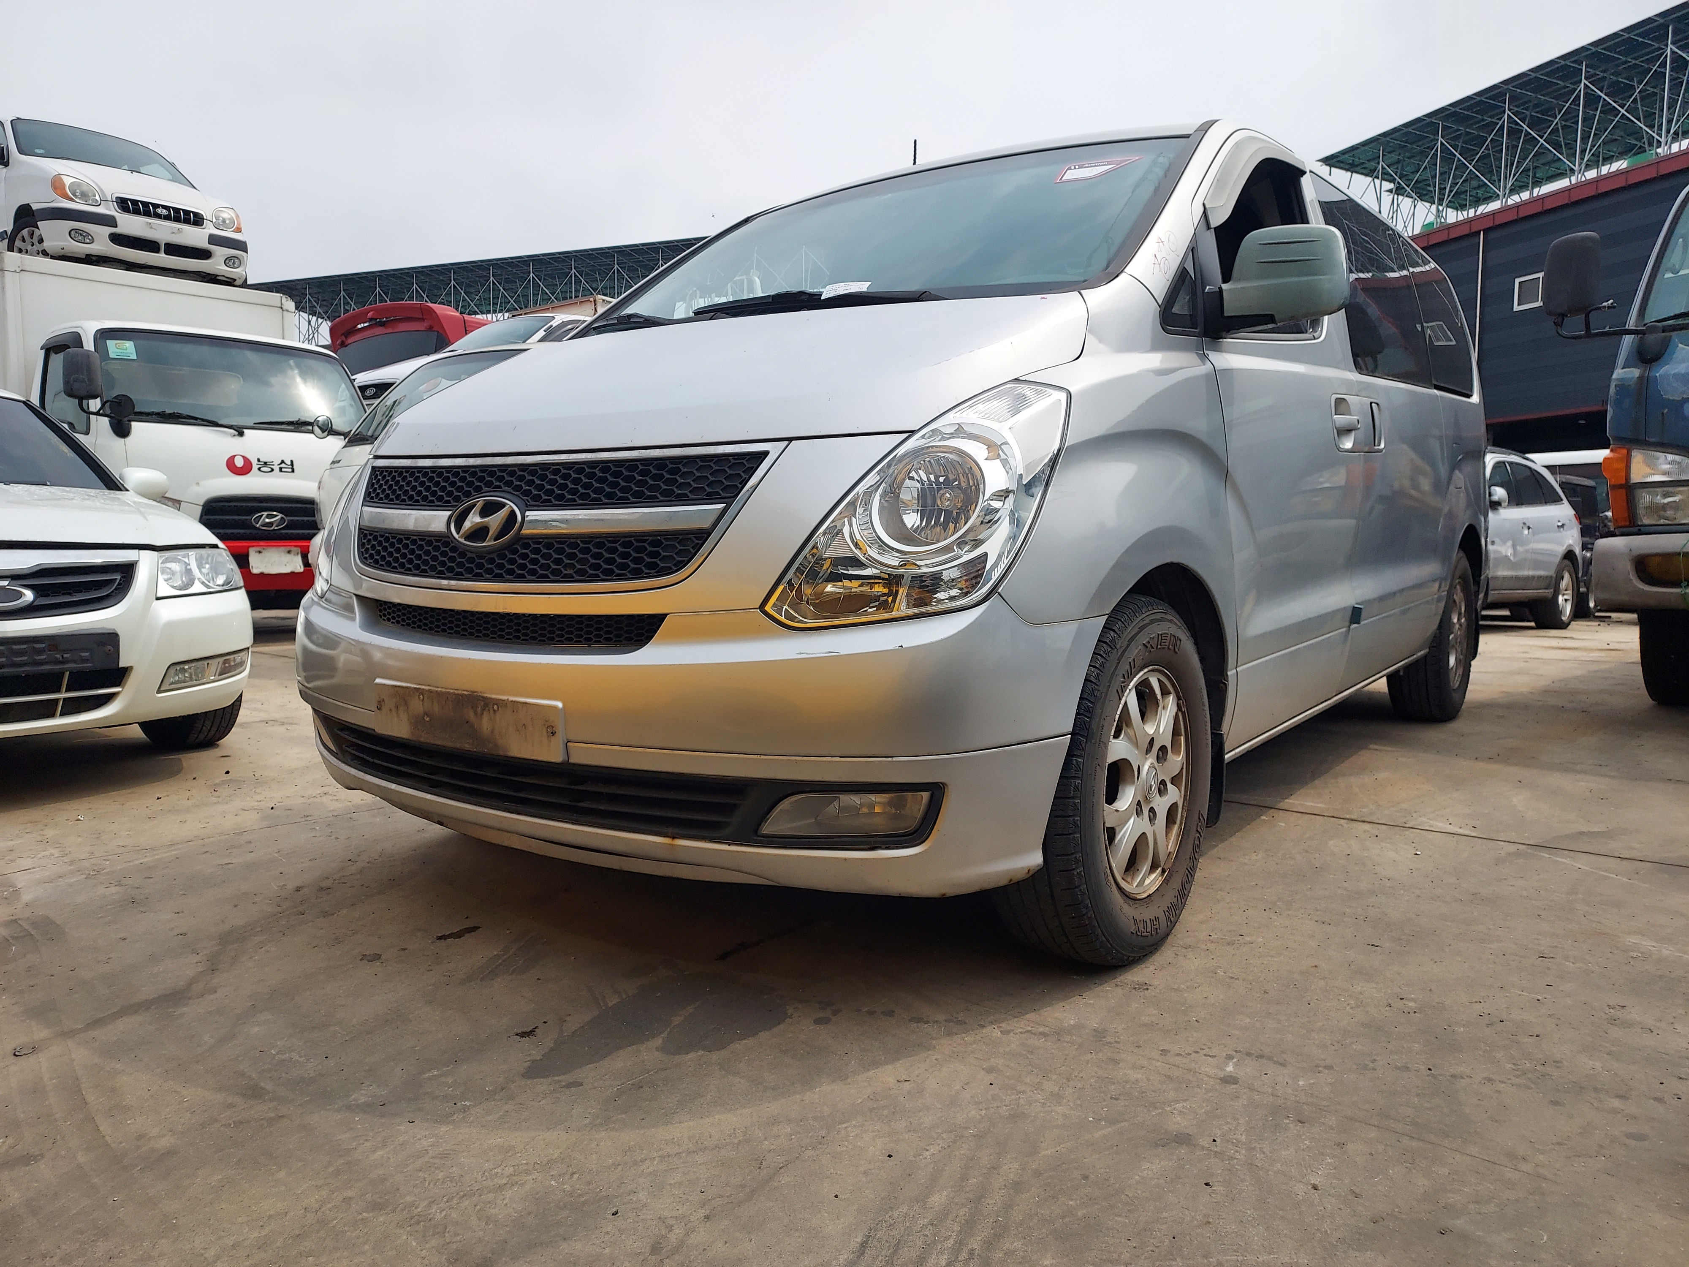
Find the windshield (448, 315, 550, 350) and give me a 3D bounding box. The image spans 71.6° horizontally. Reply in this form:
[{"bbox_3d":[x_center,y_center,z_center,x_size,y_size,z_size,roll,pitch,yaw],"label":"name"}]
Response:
[{"bbox_3d":[-3.720,-3.183,12.599,1.450,0.102,0.819,4,43,40],"label":"windshield"}]

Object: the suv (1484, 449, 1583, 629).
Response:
[{"bbox_3d":[6.027,-0.921,12.025,4.780,1.760,1.900,-5,7,-40],"label":"suv"}]

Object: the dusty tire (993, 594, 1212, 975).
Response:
[{"bbox_3d":[0.518,0.283,2.318,0.225,0.700,0.700,4,7,34],"label":"dusty tire"}]

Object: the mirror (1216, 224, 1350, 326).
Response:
[{"bbox_3d":[0.886,-0.709,2.352,0.250,0.200,0.160,4,7,37],"label":"mirror"}]

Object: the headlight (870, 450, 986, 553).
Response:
[{"bbox_3d":[0.140,-0.225,1.964,0.165,0.165,0.120,4,7,37],"label":"headlight"}]

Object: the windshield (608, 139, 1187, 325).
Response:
[{"bbox_3d":[0.027,-0.970,2.953,1.580,0.160,0.990,4,41,37],"label":"windshield"}]

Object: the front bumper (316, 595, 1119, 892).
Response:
[{"bbox_3d":[-0.489,0.155,2.371,1.860,0.500,0.670,4,7,37],"label":"front bumper"}]

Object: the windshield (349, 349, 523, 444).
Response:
[{"bbox_3d":[-1.934,-1.212,5.881,1.450,0.150,0.836,4,51,37],"label":"windshield"}]

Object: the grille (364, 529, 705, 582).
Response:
[{"bbox_3d":[-0.640,-0.147,2.143,1.010,0.100,0.110,4,-3,37],"label":"grille"}]

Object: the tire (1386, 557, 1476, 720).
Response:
[{"bbox_3d":[2.439,0.007,4.862,0.225,0.700,0.700,4,7,37],"label":"tire"}]

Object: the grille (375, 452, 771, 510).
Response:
[{"bbox_3d":[-0.614,-0.276,2.166,1.130,0.115,0.130,4,-8,37],"label":"grille"}]

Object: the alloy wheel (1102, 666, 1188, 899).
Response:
[{"bbox_3d":[0.535,0.284,2.306,0.170,0.445,0.445,4,7,34],"label":"alloy wheel"}]

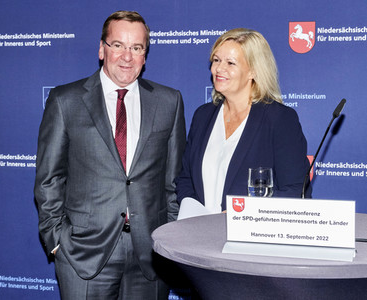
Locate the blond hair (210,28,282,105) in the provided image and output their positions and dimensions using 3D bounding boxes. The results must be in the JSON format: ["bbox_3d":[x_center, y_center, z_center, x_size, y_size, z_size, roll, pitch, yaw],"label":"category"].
[{"bbox_3d":[0.234,-0.311,1.630,0.240,0.280,0.250,5,2,38],"label":"blond hair"}]

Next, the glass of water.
[{"bbox_3d":[0.213,0.123,1.200,0.070,0.145,0.070,0,2,0],"label":"glass of water"}]

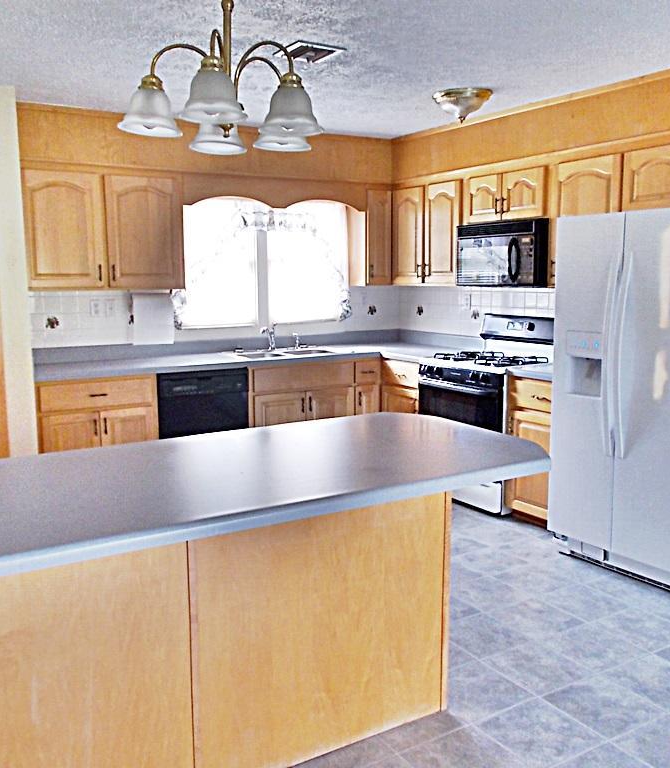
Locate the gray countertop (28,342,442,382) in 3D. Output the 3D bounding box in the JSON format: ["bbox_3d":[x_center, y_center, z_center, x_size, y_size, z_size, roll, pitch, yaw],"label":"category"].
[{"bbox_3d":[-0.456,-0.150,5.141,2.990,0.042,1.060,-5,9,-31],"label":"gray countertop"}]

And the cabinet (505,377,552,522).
[{"bbox_3d":[1.396,0.391,4.520,0.640,0.884,0.459,-5,9,-31],"label":"cabinet"}]

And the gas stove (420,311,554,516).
[{"bbox_3d":[1.032,0.166,4.942,0.690,1.176,0.762,-5,9,-31],"label":"gas stove"}]

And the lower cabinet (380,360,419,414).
[{"bbox_3d":[0.725,0.247,5.610,0.640,0.884,0.484,-5,9,-31],"label":"lower cabinet"}]

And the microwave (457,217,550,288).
[{"bbox_3d":[1.163,-0.825,4.946,0.406,0.398,0.746,-5,9,-31],"label":"microwave"}]

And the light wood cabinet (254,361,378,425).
[{"bbox_3d":[-0.272,0.242,5.570,1.040,0.866,0.620,-5,9,-31],"label":"light wood cabinet"}]

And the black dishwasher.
[{"bbox_3d":[-0.981,0.307,5.200,0.612,0.847,0.585,-5,9,-31],"label":"black dishwasher"}]

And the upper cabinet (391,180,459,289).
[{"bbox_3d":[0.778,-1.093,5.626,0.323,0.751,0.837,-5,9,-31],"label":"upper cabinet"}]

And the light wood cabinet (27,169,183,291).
[{"bbox_3d":[-1.488,-0.973,4.908,0.988,0.751,0.323,-5,9,-31],"label":"light wood cabinet"}]

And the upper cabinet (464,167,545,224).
[{"bbox_3d":[1.198,-1.199,4.912,0.323,0.353,0.776,-5,9,-31],"label":"upper cabinet"}]

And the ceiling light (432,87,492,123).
[{"bbox_3d":[0.703,-1.515,4.251,0.338,0.170,0.338,1,8,12],"label":"ceiling light"}]

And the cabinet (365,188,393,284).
[{"bbox_3d":[0.244,-1.117,5.875,0.240,0.730,0.330,-5,9,-31],"label":"cabinet"}]

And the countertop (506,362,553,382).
[{"bbox_3d":[1.387,-0.064,4.455,0.650,0.040,0.469,-5,9,-31],"label":"countertop"}]

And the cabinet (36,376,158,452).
[{"bbox_3d":[-1.535,0.360,4.803,0.715,0.866,0.620,-5,9,-31],"label":"cabinet"}]

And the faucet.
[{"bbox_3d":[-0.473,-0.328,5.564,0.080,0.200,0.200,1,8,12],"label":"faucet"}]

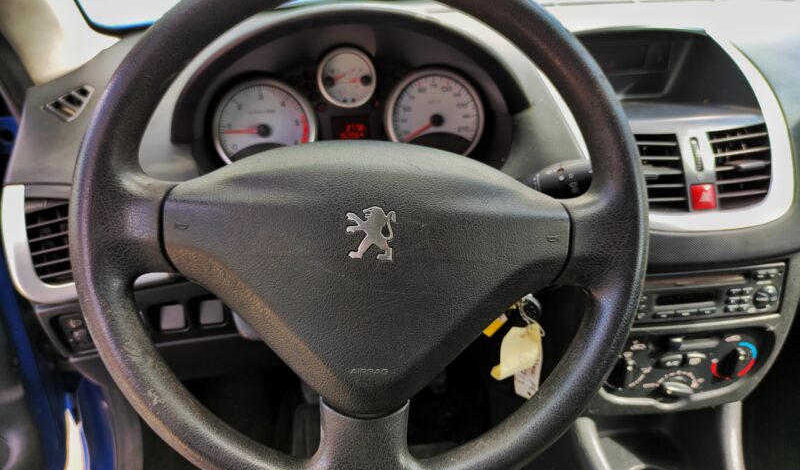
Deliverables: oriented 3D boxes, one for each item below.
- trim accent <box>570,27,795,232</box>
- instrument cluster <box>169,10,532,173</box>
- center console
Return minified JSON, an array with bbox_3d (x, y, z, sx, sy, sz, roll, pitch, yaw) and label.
[{"bbox_3d":[0.282,-0.111,0.586,0.205,0.205,0.080,-4,-9,-6],"label":"trim accent"},{"bbox_3d":[-0.053,-0.149,0.588,0.340,0.165,0.110,-4,11,-6],"label":"instrument cluster"},{"bbox_3d":[0.303,0.096,0.603,0.190,0.165,0.075,-4,20,-6],"label":"center console"}]

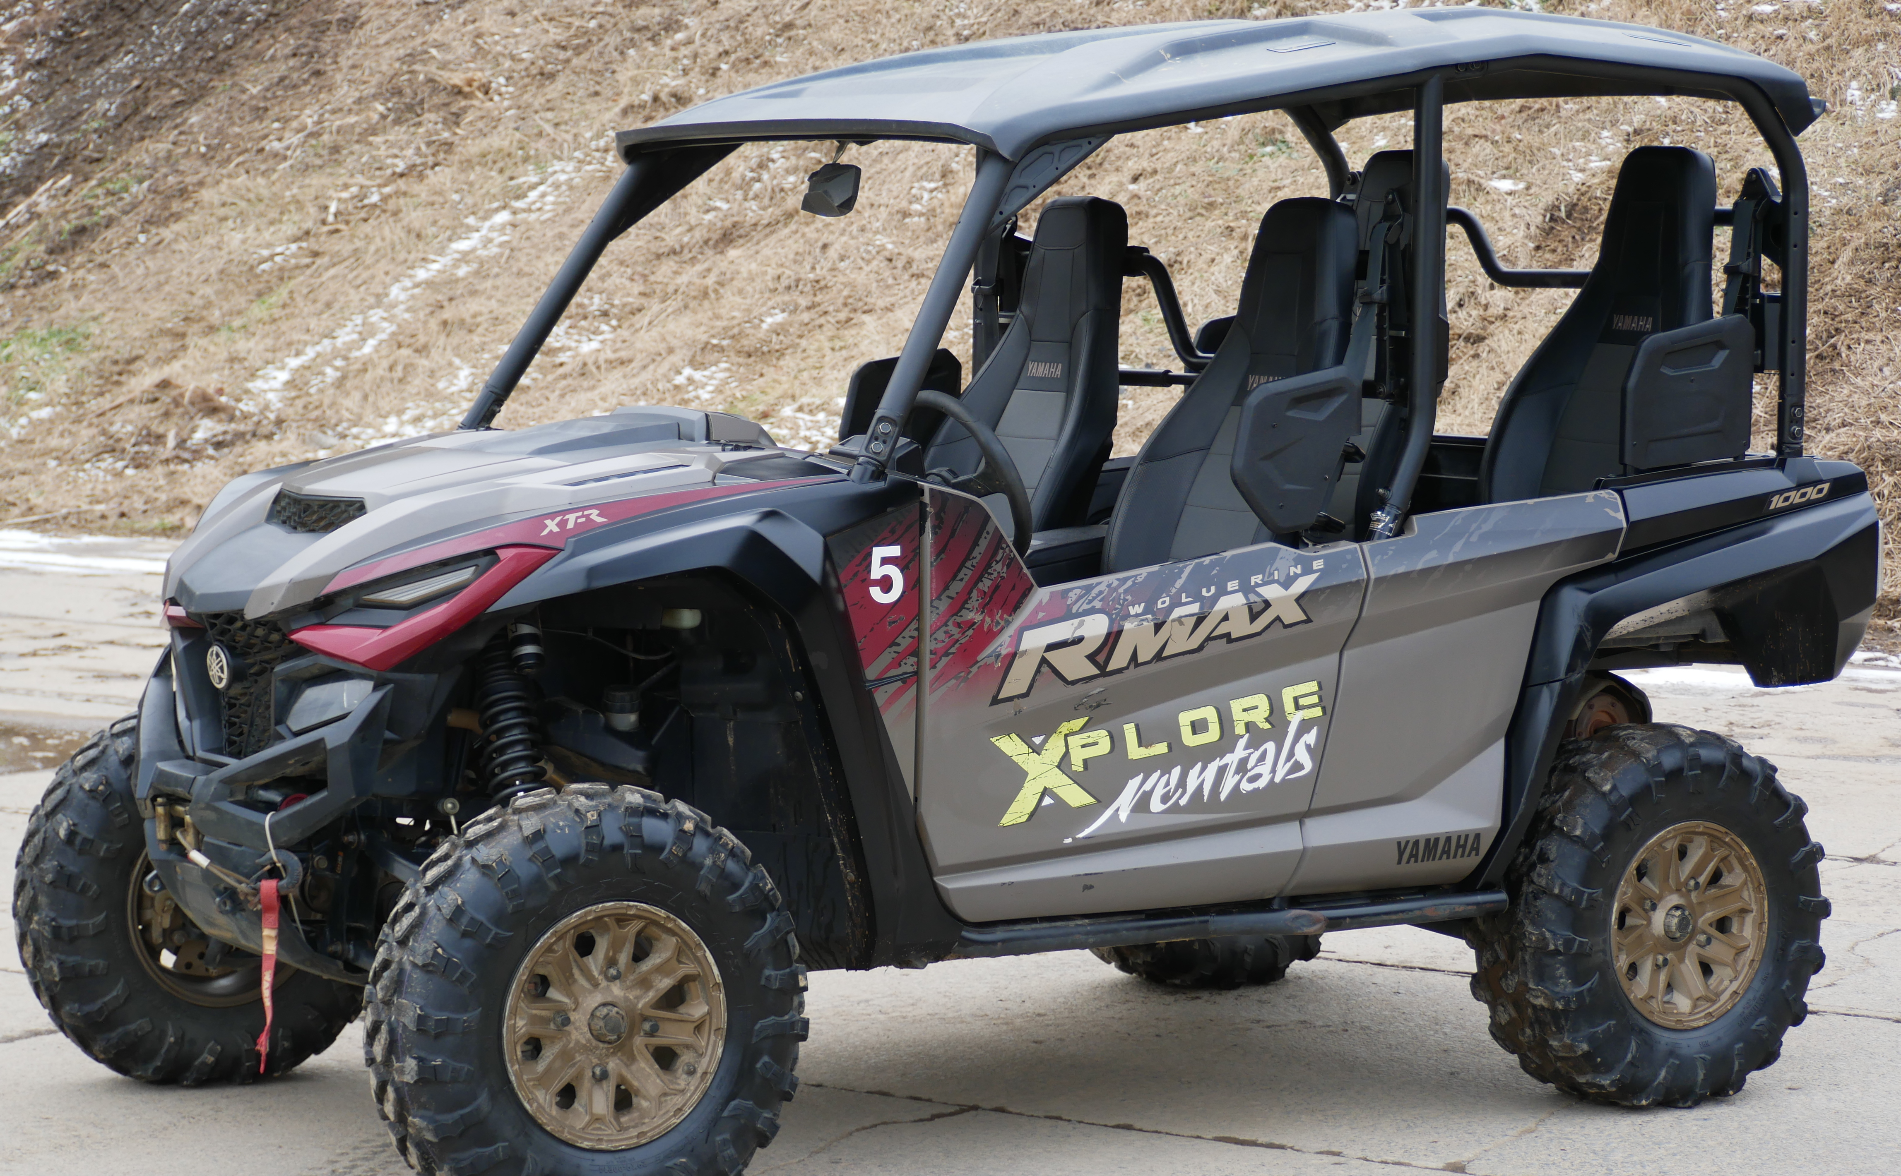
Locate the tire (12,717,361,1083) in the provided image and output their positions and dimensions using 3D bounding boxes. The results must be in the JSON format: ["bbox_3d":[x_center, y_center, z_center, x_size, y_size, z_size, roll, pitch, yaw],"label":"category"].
[{"bbox_3d":[-1.425,0.578,8.423,0.738,0.728,0.253,-2,5,-30],"label":"tire"}]

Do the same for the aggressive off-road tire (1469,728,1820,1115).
[{"bbox_3d":[1.329,0.618,8.338,0.738,0.728,0.253,-2,5,-33],"label":"aggressive off-road tire"}]

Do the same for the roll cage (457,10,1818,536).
[{"bbox_3d":[0.391,-0.627,8.563,2.220,0.960,1.520,-2,5,-33],"label":"roll cage"}]

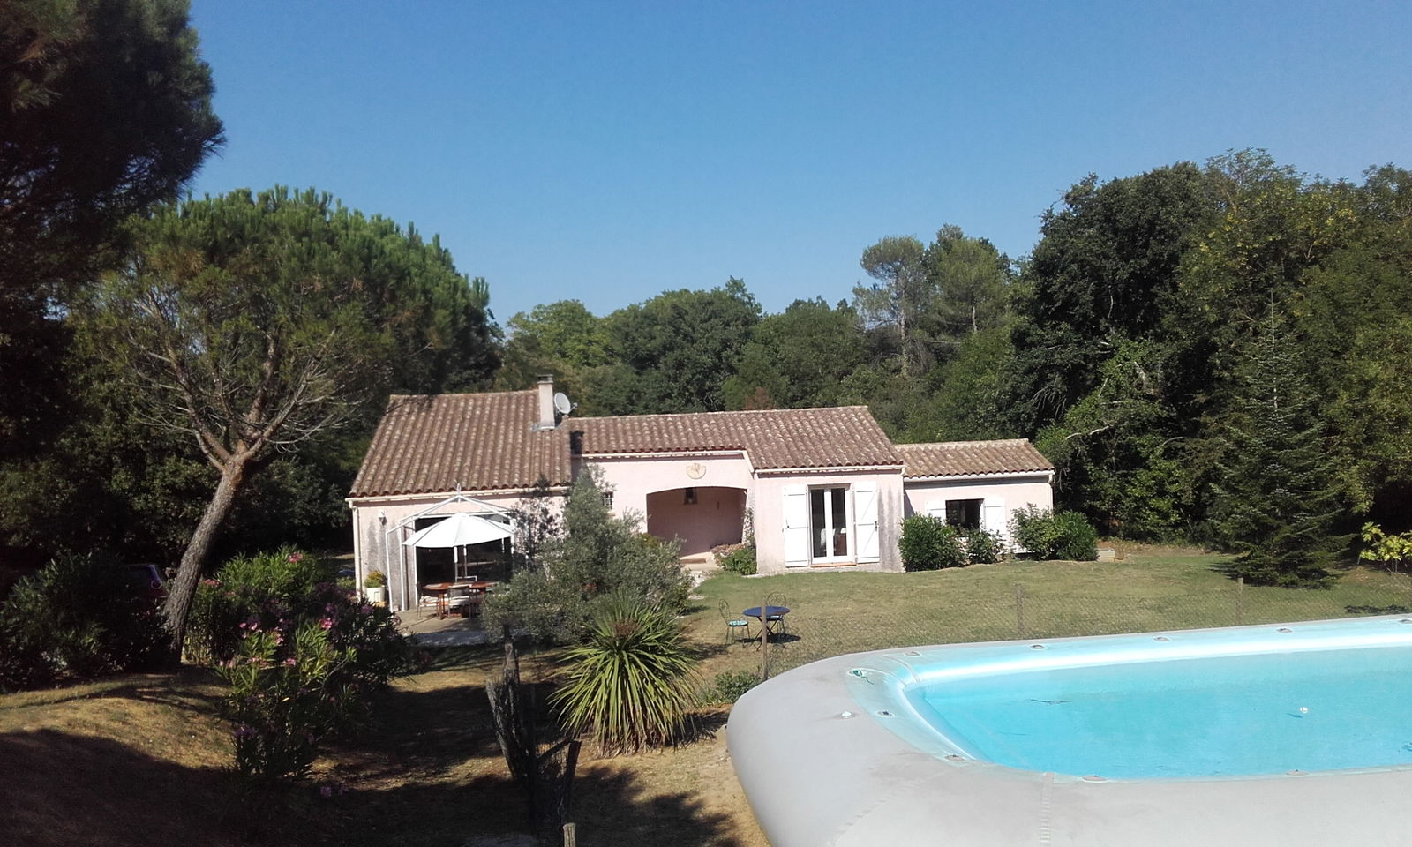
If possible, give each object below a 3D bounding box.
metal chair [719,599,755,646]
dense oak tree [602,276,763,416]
[{"bbox_3d":[0.614,4.046,23.900,0.540,0.930,0.430,0,4,21],"label":"metal chair"},{"bbox_3d":[-0.970,-1.859,52.283,7.200,9.000,6.800,-2,4,-5],"label":"dense oak tree"}]

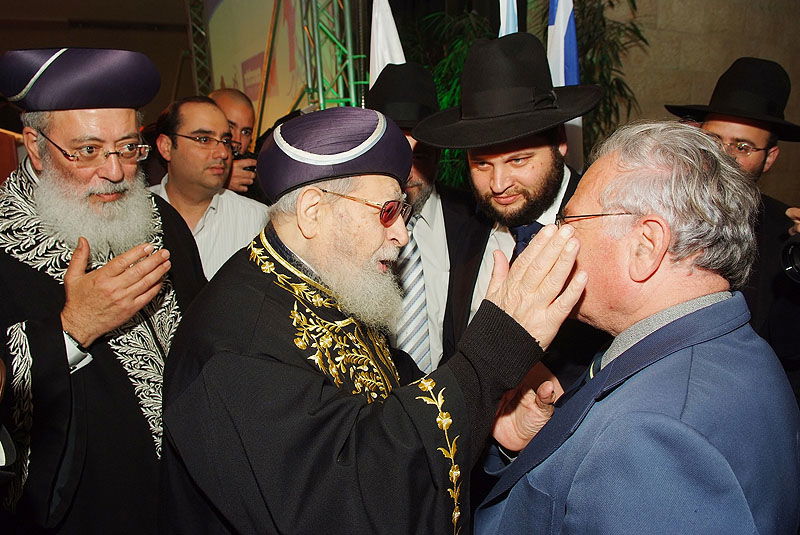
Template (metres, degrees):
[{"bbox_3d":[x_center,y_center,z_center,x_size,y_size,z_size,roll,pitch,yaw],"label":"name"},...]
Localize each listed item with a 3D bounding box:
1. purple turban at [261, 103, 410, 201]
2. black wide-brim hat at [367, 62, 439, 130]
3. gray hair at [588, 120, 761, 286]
[{"bbox_3d":[-0.104,-0.178,0.900,0.240,0.140,0.225,0,15,20],"label":"purple turban"},{"bbox_3d":[0.008,-0.423,1.420,0.330,0.150,0.360,2,17,12],"label":"black wide-brim hat"},{"bbox_3d":[0.323,-0.074,0.690,0.183,0.195,0.172,-3,11,26],"label":"gray hair"}]

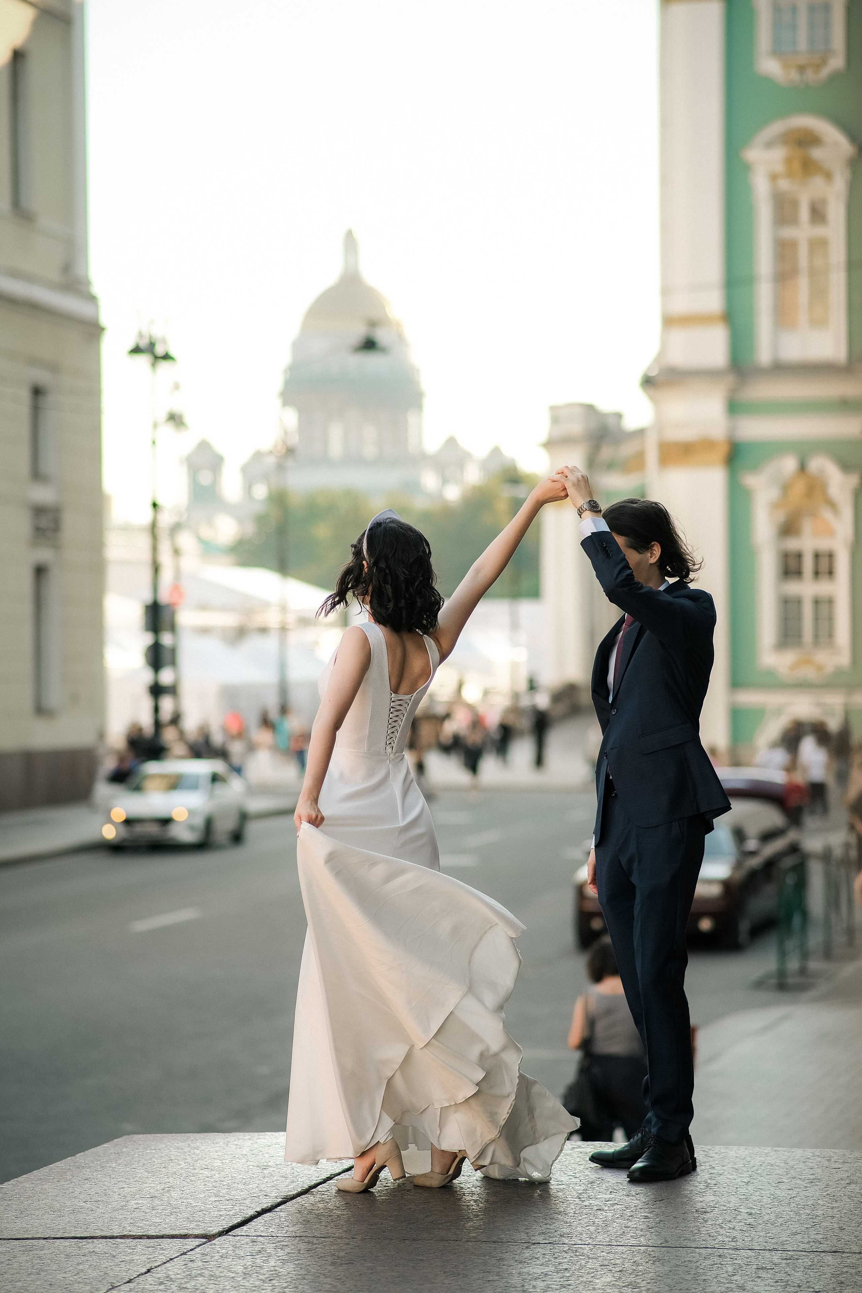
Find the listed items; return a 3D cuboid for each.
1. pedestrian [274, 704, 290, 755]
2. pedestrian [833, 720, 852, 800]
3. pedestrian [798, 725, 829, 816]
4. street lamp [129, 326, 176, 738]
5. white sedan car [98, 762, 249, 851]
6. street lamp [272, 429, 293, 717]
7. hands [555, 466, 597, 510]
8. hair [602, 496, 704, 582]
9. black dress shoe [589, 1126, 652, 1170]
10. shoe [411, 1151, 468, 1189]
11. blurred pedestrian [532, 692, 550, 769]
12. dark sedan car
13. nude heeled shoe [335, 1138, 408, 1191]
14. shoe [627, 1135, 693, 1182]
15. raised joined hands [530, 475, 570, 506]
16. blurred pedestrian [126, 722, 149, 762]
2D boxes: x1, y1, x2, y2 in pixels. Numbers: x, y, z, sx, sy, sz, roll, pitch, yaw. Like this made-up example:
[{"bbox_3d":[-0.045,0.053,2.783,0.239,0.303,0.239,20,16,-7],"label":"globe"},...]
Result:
[{"bbox_3d":[-3.813,2.347,118.000,0.450,1.670,0.320,0,0,-37],"label":"pedestrian"},{"bbox_3d":[8.600,2.373,96.000,0.460,1.690,0.320,0,0,0],"label":"pedestrian"},{"bbox_3d":[7.248,2.361,87.000,0.500,1.720,0.360,0,-1,0],"label":"pedestrian"},{"bbox_3d":[-6.371,-1.696,105.000,1.100,11.000,1.000,0,0,0],"label":"street lamp"},{"bbox_3d":[-4.516,2.783,81.500,1.770,1.460,4.450,0,0,10],"label":"white sedan car"},{"bbox_3d":[-4.399,-1.211,135.028,0.750,10.100,0.750,0,-1,0],"label":"street lamp"},{"bbox_3d":[0.379,-0.419,12.100,0.120,0.120,0.100,0,0,0],"label":"hands"},{"bbox_3d":[0.589,-0.282,12.270,0.255,0.230,0.190,0,0,-16],"label":"hair"},{"bbox_3d":[0.572,1.353,12.400,0.295,0.112,0.105,0,0,3],"label":"black dress shoe"},{"bbox_3d":[0.032,1.357,12.000,0.195,0.130,0.077,-1,-1,18],"label":"shoe"},{"bbox_3d":[2.684,2.117,112.000,0.500,1.750,0.360,0,-1,0],"label":"blurred pedestrian"},{"bbox_3d":[2.878,2.343,50.500,1.850,1.680,4.750,-1,0,10],"label":"dark sedan car"},{"bbox_3d":[-0.155,1.353,11.970,0.195,0.135,0.077,-1,-1,18],"label":"nude heeled shoe"},{"bbox_3d":[0.609,1.356,12.210,0.105,0.110,0.295,-1,0,34],"label":"shoe"},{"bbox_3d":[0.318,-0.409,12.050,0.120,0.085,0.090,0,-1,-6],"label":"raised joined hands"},{"bbox_3d":[-6.949,2.689,108.984,0.500,1.700,0.360,0,-1,0],"label":"blurred pedestrian"}]

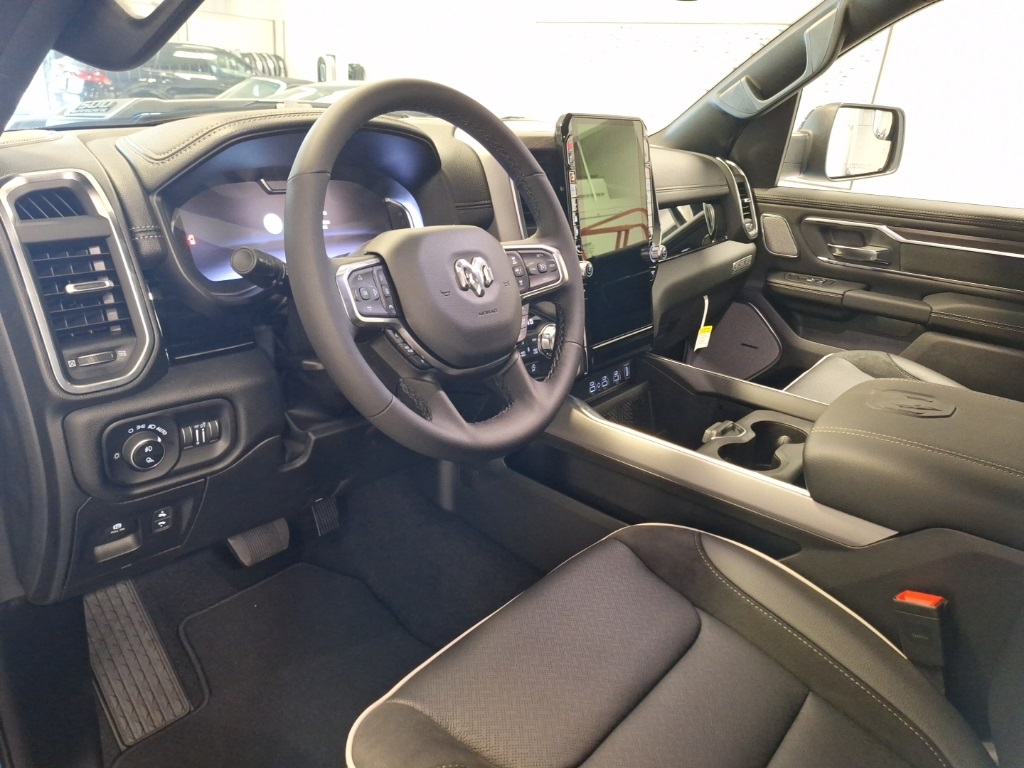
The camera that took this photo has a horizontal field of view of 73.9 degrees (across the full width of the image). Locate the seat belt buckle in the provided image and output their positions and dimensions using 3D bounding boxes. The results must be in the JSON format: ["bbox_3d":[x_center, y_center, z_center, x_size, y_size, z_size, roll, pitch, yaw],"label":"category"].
[{"bbox_3d":[0.418,0.251,0.692,0.041,0.068,0.027,-3,12,42],"label":"seat belt buckle"}]

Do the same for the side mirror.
[{"bbox_3d":[0.853,-0.629,1.766,0.290,0.198,0.150,-11,27,-34],"label":"side mirror"}]

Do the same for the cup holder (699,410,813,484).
[{"bbox_3d":[0.356,0.113,0.965,0.143,0.085,0.225,21,27,35],"label":"cup holder"}]

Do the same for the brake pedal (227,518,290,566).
[{"bbox_3d":[-0.440,0.277,1.183,0.104,0.059,0.028,-20,-12,-47],"label":"brake pedal"}]

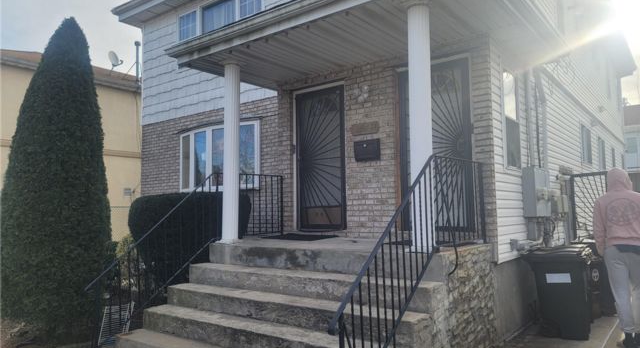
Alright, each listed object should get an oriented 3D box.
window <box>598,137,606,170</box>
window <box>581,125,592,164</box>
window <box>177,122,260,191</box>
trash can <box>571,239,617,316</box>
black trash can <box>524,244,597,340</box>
[{"bbox_3d":[7.066,-0.472,11.556,0.100,0.860,1.220,-4,-6,38],"label":"window"},{"bbox_3d":[5.668,-0.585,9.797,0.100,0.860,1.320,-4,-6,38],"label":"window"},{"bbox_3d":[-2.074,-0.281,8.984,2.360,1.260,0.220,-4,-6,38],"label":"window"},{"bbox_3d":[3.679,1.403,6.338,0.640,0.980,0.560,-4,-5,35],"label":"trash can"},{"bbox_3d":[2.784,1.343,5.409,0.640,0.980,0.560,-3,-5,32],"label":"black trash can"}]

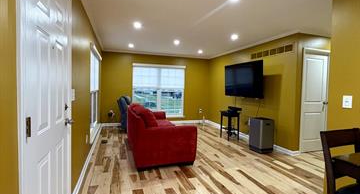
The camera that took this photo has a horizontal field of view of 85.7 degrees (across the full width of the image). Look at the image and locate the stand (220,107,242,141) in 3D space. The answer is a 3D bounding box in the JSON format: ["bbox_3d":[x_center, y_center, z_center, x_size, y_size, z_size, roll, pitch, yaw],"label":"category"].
[{"bbox_3d":[1.293,0.730,4.980,0.370,0.710,0.380,1,3,-18],"label":"stand"}]

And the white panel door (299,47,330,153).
[{"bbox_3d":[2.824,0.140,4.090,0.680,2.030,0.055,1,3,-18],"label":"white panel door"}]

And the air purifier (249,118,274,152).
[{"bbox_3d":[1.697,0.800,4.041,0.350,0.670,0.310,1,3,-18],"label":"air purifier"}]

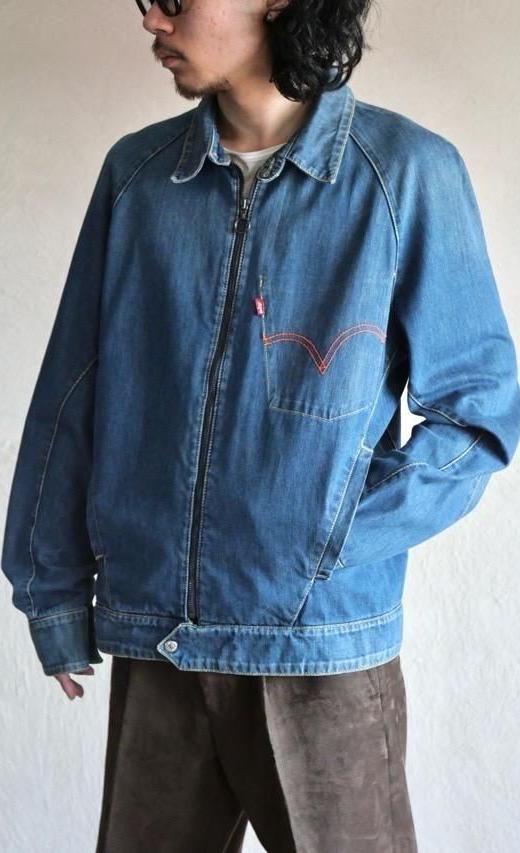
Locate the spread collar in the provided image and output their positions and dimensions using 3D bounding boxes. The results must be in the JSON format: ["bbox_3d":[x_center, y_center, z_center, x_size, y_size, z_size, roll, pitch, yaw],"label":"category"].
[{"bbox_3d":[0.004,-0.345,1.950,0.195,0.140,0.180,0,0,22],"label":"spread collar"}]

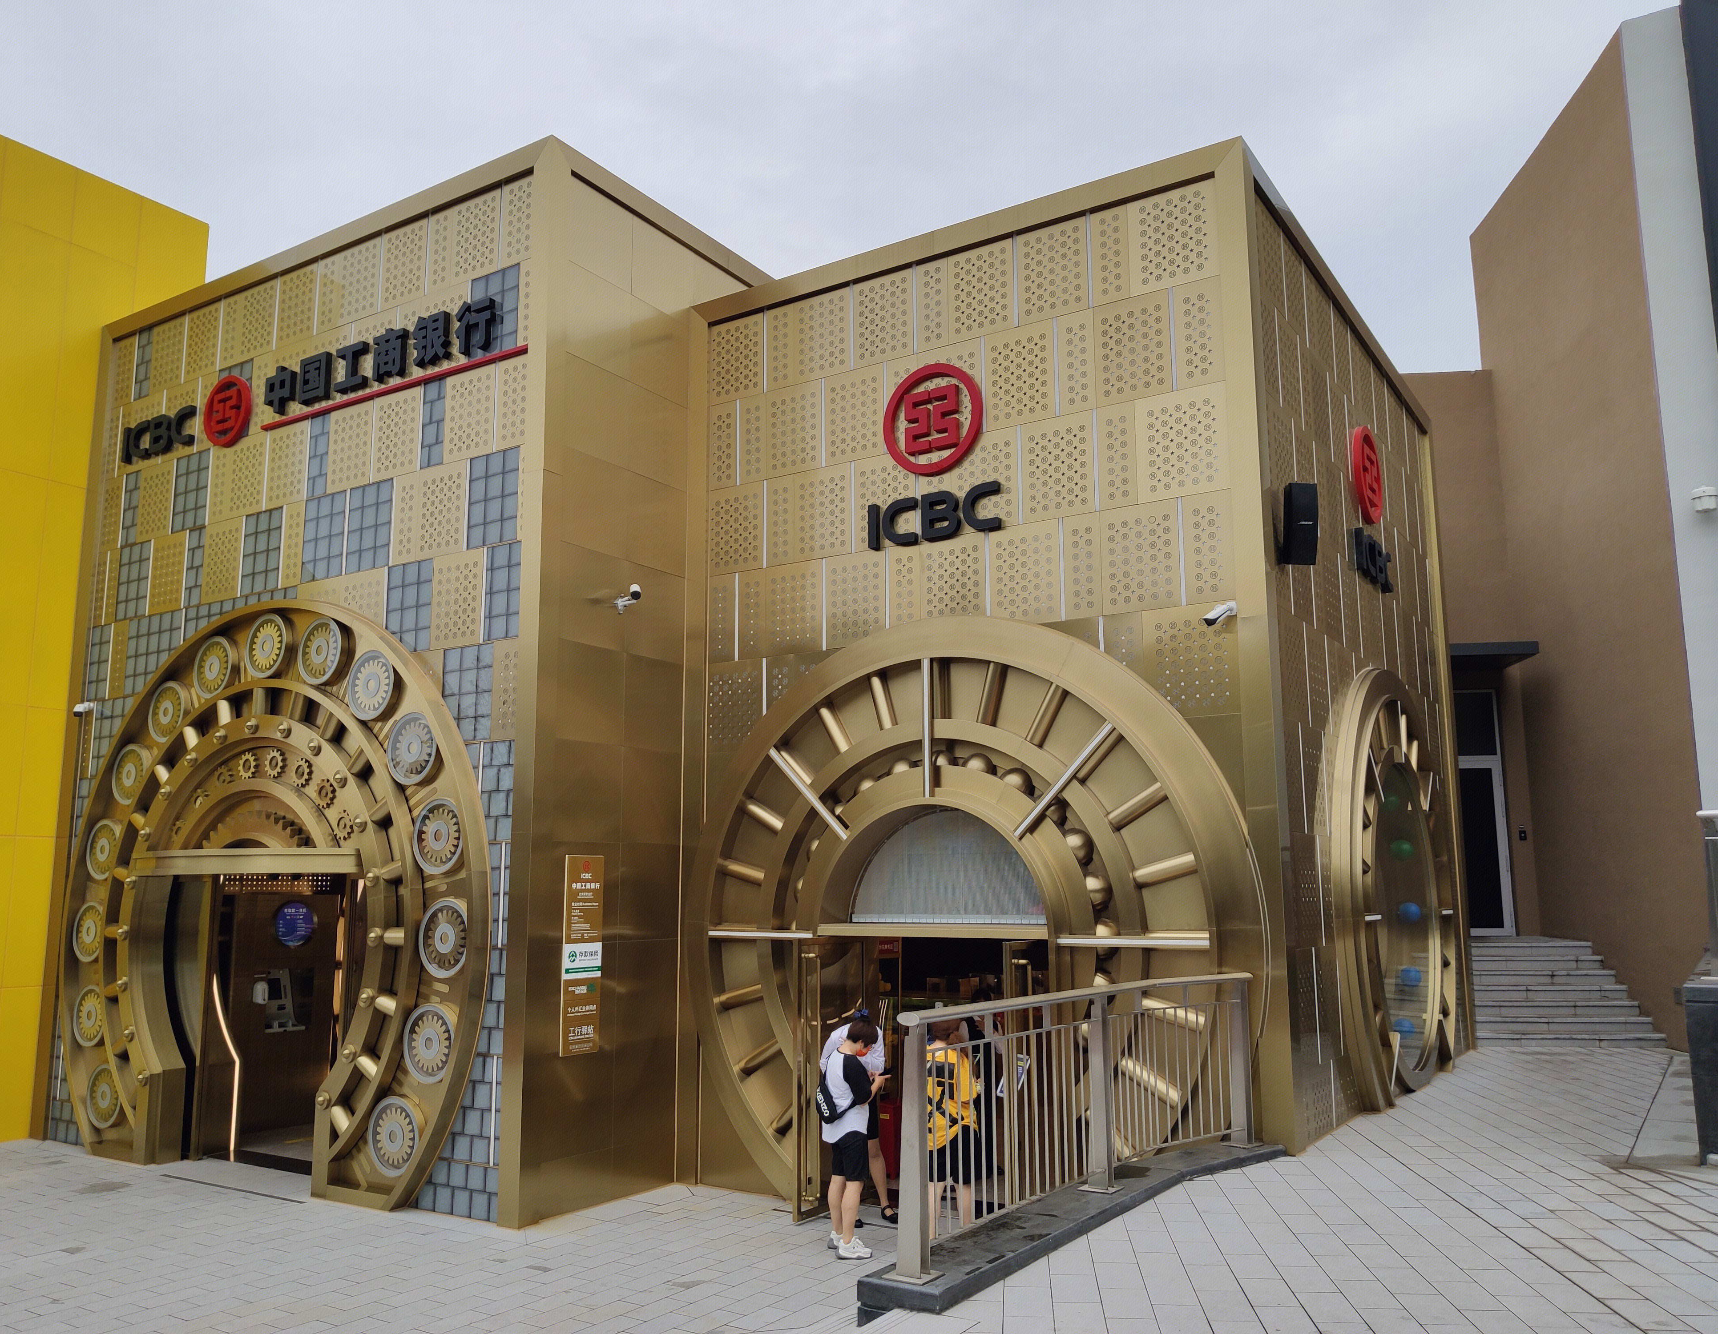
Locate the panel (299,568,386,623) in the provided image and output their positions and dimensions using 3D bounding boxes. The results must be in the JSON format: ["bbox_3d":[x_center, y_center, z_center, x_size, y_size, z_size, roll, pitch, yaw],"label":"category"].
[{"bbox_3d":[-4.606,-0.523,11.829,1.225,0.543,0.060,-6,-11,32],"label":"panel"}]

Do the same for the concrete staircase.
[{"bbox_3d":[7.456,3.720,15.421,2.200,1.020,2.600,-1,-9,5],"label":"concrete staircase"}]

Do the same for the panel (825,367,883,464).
[{"bbox_3d":[-0.045,-2.135,11.277,0.583,0.784,0.060,-6,-11,32],"label":"panel"}]

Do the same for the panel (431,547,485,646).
[{"bbox_3d":[-3.472,-0.577,11.530,0.650,0.818,0.040,-6,-11,33],"label":"panel"}]

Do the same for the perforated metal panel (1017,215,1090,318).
[{"bbox_3d":[1.530,-3.109,10.511,0.607,0.778,0.040,-6,-11,33],"label":"perforated metal panel"}]

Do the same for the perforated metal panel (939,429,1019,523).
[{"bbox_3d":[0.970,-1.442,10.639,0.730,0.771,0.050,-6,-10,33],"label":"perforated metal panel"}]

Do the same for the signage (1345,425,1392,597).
[{"bbox_3d":[4.626,-1.443,12.130,0.090,1.458,1.234,-6,-10,33],"label":"signage"}]

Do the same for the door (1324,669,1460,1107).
[{"bbox_3d":[4.850,1.831,11.954,0.277,3.727,4.455,-6,-11,32],"label":"door"}]

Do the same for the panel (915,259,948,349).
[{"bbox_3d":[0.620,-3.002,11.099,0.298,0.767,0.040,-6,-11,33],"label":"panel"}]

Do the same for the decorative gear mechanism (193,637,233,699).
[{"bbox_3d":[-6.242,0.014,13.021,0.623,0.623,0.103,-6,-10,33],"label":"decorative gear mechanism"}]

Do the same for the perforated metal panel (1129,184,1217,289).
[{"bbox_3d":[2.410,-3.262,10.228,0.700,0.757,0.052,-6,-10,33],"label":"perforated metal panel"}]

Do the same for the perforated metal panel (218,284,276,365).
[{"bbox_3d":[-6.369,-3.573,13.922,0.946,0.803,0.040,-6,-11,33],"label":"perforated metal panel"}]

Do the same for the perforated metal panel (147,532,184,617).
[{"bbox_3d":[-7.026,-0.956,13.614,0.611,0.794,0.050,-6,-11,32],"label":"perforated metal panel"}]

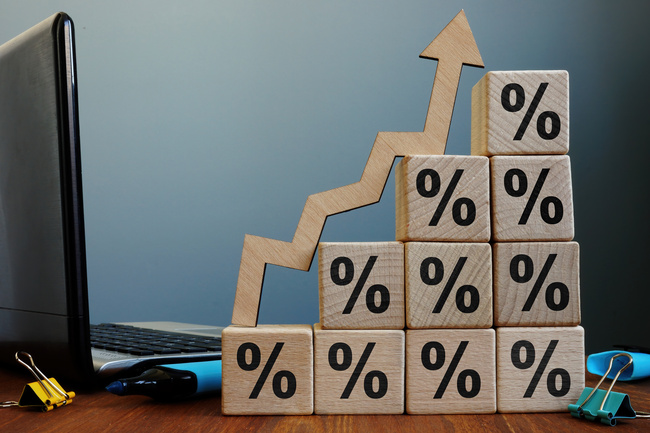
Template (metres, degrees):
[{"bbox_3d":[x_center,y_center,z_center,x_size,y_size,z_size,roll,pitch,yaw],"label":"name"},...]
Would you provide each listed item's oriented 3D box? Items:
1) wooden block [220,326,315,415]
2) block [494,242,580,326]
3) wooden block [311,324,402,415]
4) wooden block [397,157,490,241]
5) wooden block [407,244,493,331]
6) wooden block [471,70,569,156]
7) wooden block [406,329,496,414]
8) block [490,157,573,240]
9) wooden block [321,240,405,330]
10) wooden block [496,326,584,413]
[{"bbox_3d":[-0.029,0.079,0.429,0.045,0.043,0.044,0,-2,-1],"label":"wooden block"},{"bbox_3d":[0.108,0.035,0.435,0.044,0.043,0.044,0,-2,-1],"label":"block"},{"bbox_3d":[0.017,0.079,0.429,0.045,0.042,0.044,0,-2,-1],"label":"wooden block"},{"bbox_3d":[0.062,-0.008,0.434,0.043,0.044,0.044,0,-2,-1],"label":"wooden block"},{"bbox_3d":[0.062,0.036,0.432,0.044,0.043,0.044,0,-2,-1],"label":"wooden block"},{"bbox_3d":[0.104,-0.052,0.435,0.041,0.043,0.044,0,-2,-1],"label":"wooden block"},{"bbox_3d":[0.063,0.079,0.429,0.045,0.043,0.044,0,-2,-1],"label":"wooden block"},{"bbox_3d":[0.105,-0.008,0.435,0.041,0.044,0.044,0,-2,-1],"label":"block"},{"bbox_3d":[0.019,0.036,0.431,0.042,0.044,0.044,0,-2,-1],"label":"wooden block"},{"bbox_3d":[0.108,0.078,0.430,0.044,0.043,0.044,0,-2,-1],"label":"wooden block"}]

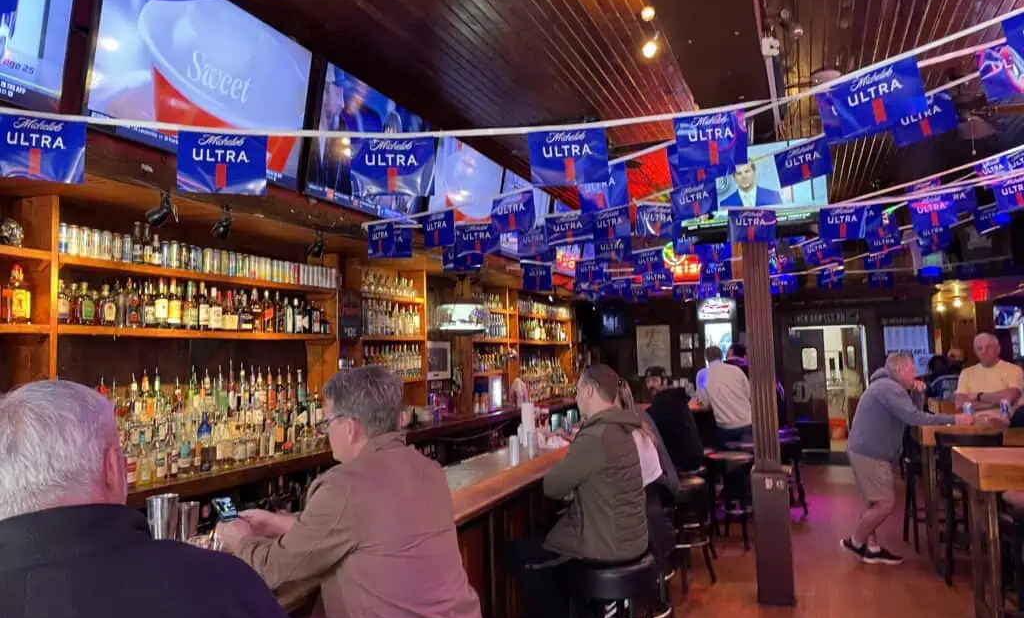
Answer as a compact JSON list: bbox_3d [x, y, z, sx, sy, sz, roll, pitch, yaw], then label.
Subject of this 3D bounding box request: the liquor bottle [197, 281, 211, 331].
[{"bbox_3d":[-1.991,-0.019,4.973,0.077,0.305,0.077,-3,-4,20],"label":"liquor bottle"}]

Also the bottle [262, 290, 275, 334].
[{"bbox_3d":[-1.704,0.019,5.382,0.080,0.306,0.080,-4,-5,21],"label":"bottle"}]

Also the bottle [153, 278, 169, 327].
[{"bbox_3d":[-2.053,-0.034,4.508,0.077,0.296,0.077,-4,-5,21],"label":"bottle"}]

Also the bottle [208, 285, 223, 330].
[{"bbox_3d":[-1.955,-0.010,5.070,0.080,0.275,0.085,-3,-4,20],"label":"bottle"}]

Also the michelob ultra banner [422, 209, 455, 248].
[{"bbox_3d":[-0.435,-0.478,4.600,0.020,0.220,0.305,2,-6,-41],"label":"michelob ultra banner"}]

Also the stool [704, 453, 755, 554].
[{"bbox_3d":[1.885,1.648,6.650,0.410,0.760,0.410,-3,-4,20],"label":"stool"}]

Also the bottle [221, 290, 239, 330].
[{"bbox_3d":[-1.908,0.008,5.193,0.085,0.265,0.095,-3,-4,20],"label":"bottle"}]

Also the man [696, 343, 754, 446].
[{"bbox_3d":[2.080,1.078,7.600,0.530,1.420,0.700,-2,-4,5],"label":"man"}]

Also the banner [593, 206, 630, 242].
[{"bbox_3d":[0.653,-0.561,5.050,0.305,0.208,0.020,-5,-5,36],"label":"banner"}]

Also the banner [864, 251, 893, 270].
[{"bbox_3d":[4.146,-0.554,8.700,0.305,0.208,0.020,-11,-6,11],"label":"banner"}]

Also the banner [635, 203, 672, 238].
[{"bbox_3d":[0.929,-0.570,4.980,0.305,0.208,0.020,-1,-4,-5],"label":"banner"}]

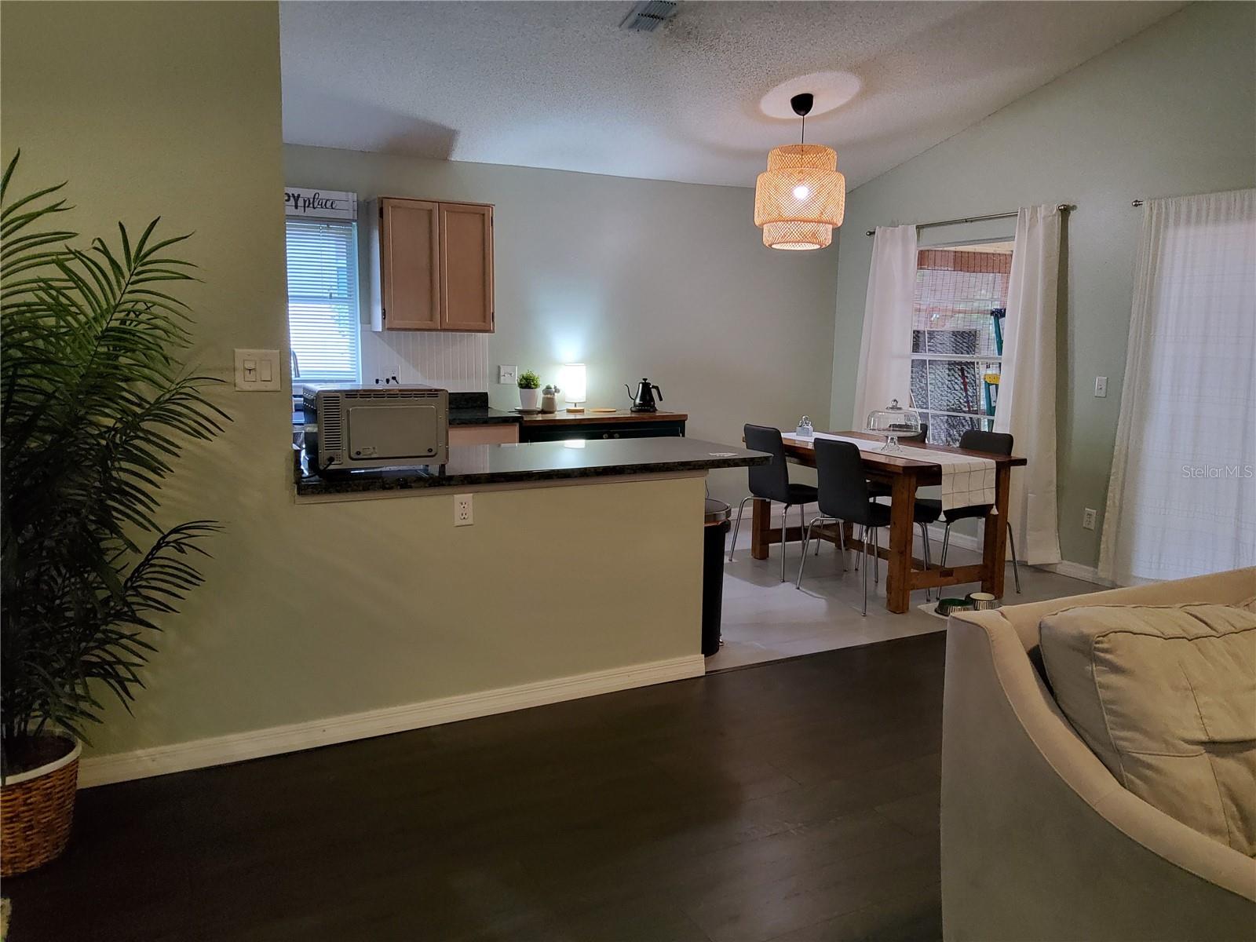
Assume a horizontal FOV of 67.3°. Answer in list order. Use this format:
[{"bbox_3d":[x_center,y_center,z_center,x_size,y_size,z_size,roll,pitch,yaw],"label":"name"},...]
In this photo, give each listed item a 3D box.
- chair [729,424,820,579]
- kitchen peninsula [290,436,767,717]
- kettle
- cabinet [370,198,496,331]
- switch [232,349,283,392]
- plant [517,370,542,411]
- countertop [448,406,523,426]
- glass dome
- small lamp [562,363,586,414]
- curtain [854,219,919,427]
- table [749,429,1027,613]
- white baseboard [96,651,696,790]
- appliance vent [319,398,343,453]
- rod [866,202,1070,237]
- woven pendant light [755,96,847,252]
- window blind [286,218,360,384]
[{"bbox_3d":[0.984,0.159,5.756,0.535,0.872,0.552,-4,9,-27],"label":"chair"},{"bbox_3d":[-0.417,0.387,3.904,1.909,0.913,0.820,-4,9,-27],"label":"kitchen peninsula"},{"bbox_3d":[0.109,-0.505,6.332,0.255,0.217,0.165,-2,9,-18],"label":"kettle"},{"bbox_3d":[-1.188,-1.225,5.729,0.686,0.764,0.328,-4,9,-27],"label":"cabinet"},{"bbox_3d":[-1.167,-0.317,2.979,0.137,0.128,0.013,-4,9,-27],"label":"switch"},{"bbox_3d":[-0.633,-0.520,6.081,0.150,0.262,0.150,1,8,0],"label":"plant"},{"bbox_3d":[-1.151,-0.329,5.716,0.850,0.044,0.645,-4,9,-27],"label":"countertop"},{"bbox_3d":[1.518,-0.262,5.376,0.320,0.299,0.320,-4,9,-27],"label":"glass dome"},{"bbox_3d":[-0.349,-0.545,6.226,0.144,0.320,0.144,-4,9,-27],"label":"small lamp"},{"bbox_3d":[1.837,-0.679,6.843,0.119,2.138,0.636,-4,9,-27],"label":"curtain"},{"bbox_3d":[1.426,0.240,5.549,0.835,0.766,1.442,-4,9,-27],"label":"table"},{"bbox_3d":[-0.739,0.878,3.387,2.386,0.085,0.020,-4,9,-27],"label":"white baseboard"},{"bbox_3d":[-0.957,-0.152,3.052,0.062,0.178,0.016,-4,9,-27],"label":"appliance vent"},{"bbox_3d":[2.172,-1.630,6.197,0.115,0.050,1.710,-4,9,-27],"label":"rod"},{"bbox_3d":[0.968,-1.673,5.260,0.510,0.850,0.510,1,8,0],"label":"woven pendant light"},{"bbox_3d":[-2.037,-1.006,5.569,0.835,0.960,0.060,-4,9,-27],"label":"window blind"}]

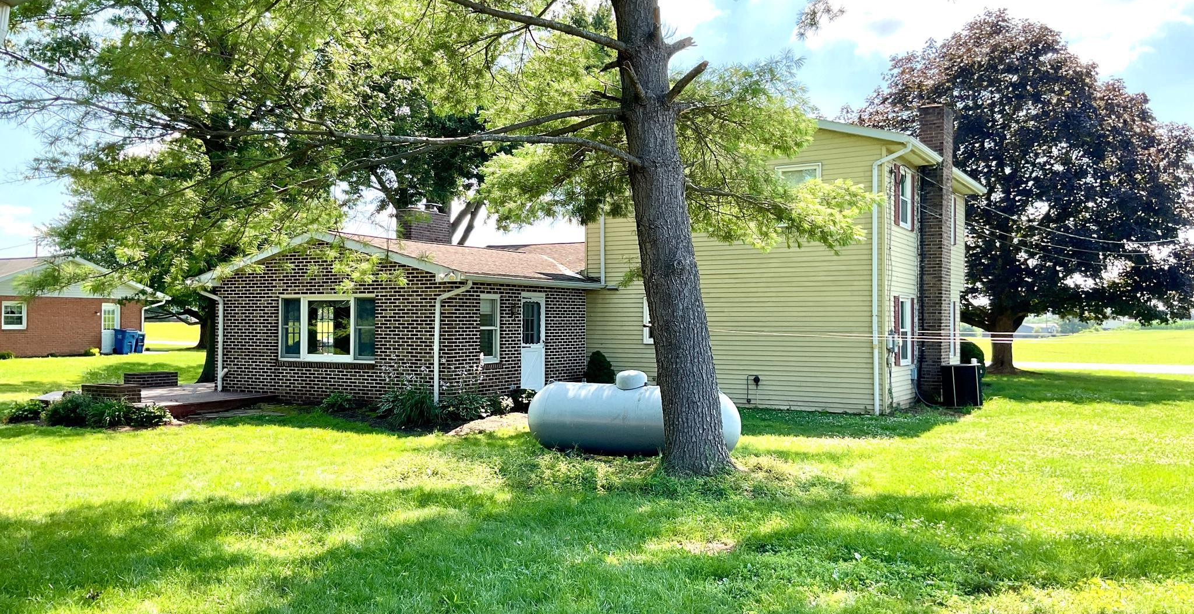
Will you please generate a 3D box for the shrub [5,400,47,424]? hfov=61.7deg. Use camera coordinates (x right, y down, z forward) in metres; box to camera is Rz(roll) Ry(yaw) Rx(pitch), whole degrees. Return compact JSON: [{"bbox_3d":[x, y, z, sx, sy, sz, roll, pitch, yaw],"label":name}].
[{"bbox_3d":[-9.988,1.828,17.500,0.720,0.420,0.680,0,-1,31],"label":"shrub"}]

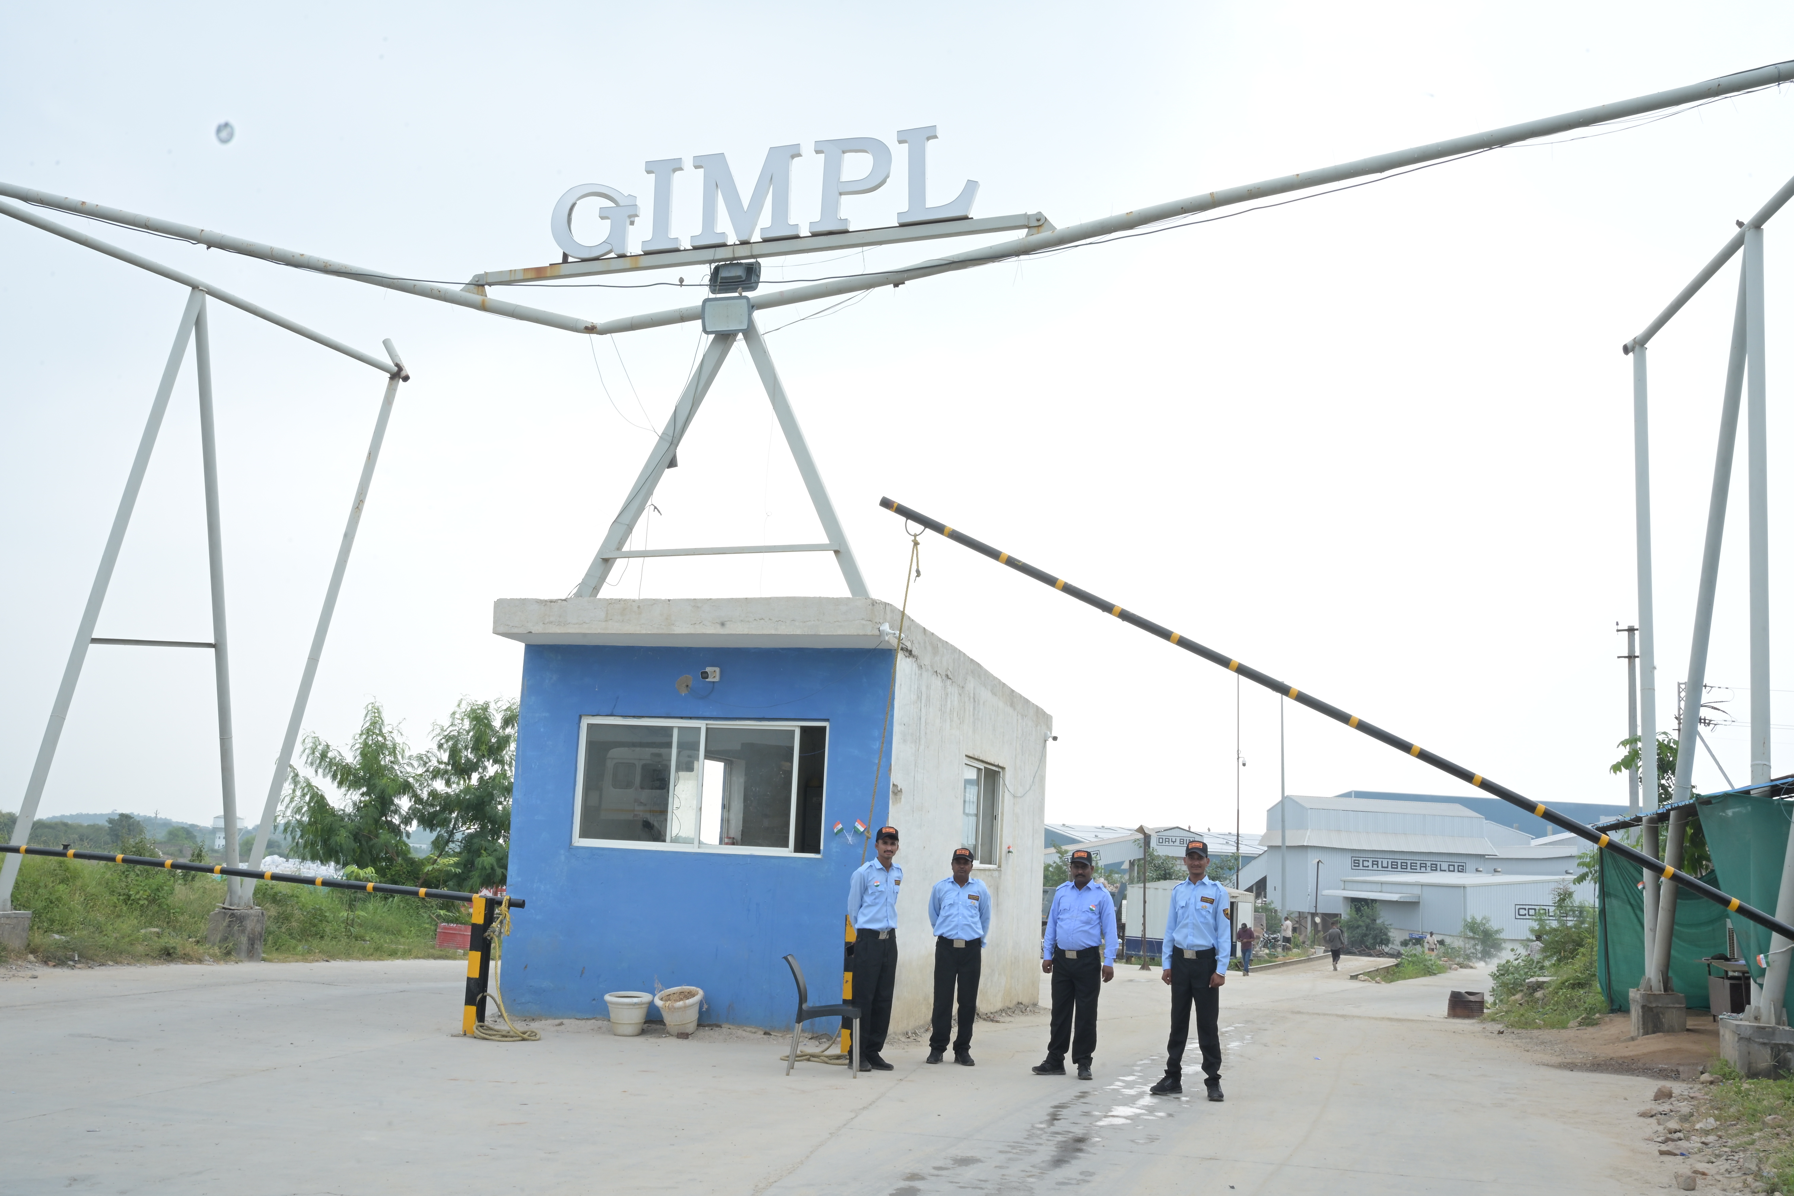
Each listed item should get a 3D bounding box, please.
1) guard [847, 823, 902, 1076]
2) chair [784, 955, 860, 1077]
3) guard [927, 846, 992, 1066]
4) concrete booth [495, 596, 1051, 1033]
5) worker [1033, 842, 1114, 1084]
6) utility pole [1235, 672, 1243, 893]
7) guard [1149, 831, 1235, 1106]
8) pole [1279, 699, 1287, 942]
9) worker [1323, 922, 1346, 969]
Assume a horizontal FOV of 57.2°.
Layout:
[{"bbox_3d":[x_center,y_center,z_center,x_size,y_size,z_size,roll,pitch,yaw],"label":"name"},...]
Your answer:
[{"bbox_3d":[-0.146,2.587,12.242,0.440,1.767,0.360,7,-11,-25],"label":"guard"},{"bbox_3d":[-0.543,2.947,11.655,0.590,0.820,0.500,2,-10,2],"label":"chair"},{"bbox_3d":[0.508,2.807,12.994,0.500,1.652,0.360,3,-10,0],"label":"guard"},{"bbox_3d":[-0.982,2.569,18.204,3.771,3.766,7.764,0,-10,15],"label":"concrete booth"},{"bbox_3d":[1.349,2.730,12.360,0.580,1.660,0.400,0,-10,16],"label":"worker"},{"bbox_3d":[13.691,8.522,65.981,0.150,11.403,0.150,3,-10,0],"label":"utility pole"},{"bbox_3d":[2.078,2.594,11.597,0.540,1.731,0.380,-1,-10,18],"label":"guard"},{"bbox_3d":[14.868,8.292,62.879,0.170,10.223,0.170,3,-10,0],"label":"pole"},{"bbox_3d":[15.220,12.069,57.142,0.620,1.647,0.420,1,-10,11],"label":"worker"}]

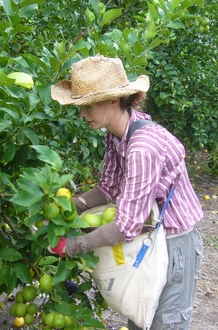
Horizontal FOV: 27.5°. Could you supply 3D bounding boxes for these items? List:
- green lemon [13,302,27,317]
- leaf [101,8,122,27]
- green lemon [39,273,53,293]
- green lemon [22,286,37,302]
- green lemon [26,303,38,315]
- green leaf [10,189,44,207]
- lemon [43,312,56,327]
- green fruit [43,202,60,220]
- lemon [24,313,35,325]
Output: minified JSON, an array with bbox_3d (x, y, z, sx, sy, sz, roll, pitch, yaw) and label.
[{"bbox_3d":[-0.351,0.572,1.760,0.054,0.056,0.054,0,9,0],"label":"green lemon"},{"bbox_3d":[0.009,-0.621,1.880,0.112,0.052,0.028,-43,1,1],"label":"leaf"},{"bbox_3d":[-0.249,0.471,1.780,0.055,0.072,0.055,0,10,0],"label":"green lemon"},{"bbox_3d":[-0.311,0.508,1.750,0.057,0.062,0.057,0,10,0],"label":"green lemon"},{"bbox_3d":[-0.366,0.685,2.120,0.056,0.057,0.056,0,10,0],"label":"green lemon"},{"bbox_3d":[-0.293,0.115,1.580,0.118,0.060,0.040,-2,10,-11],"label":"green leaf"},{"bbox_3d":[-0.261,0.686,1.970,0.058,0.063,0.058,0,10,0],"label":"lemon"},{"bbox_3d":[-0.212,0.173,1.650,0.058,0.064,0.058,0,10,0],"label":"green fruit"},{"bbox_3d":[-0.377,0.734,2.120,0.053,0.059,0.053,0,10,0],"label":"lemon"}]

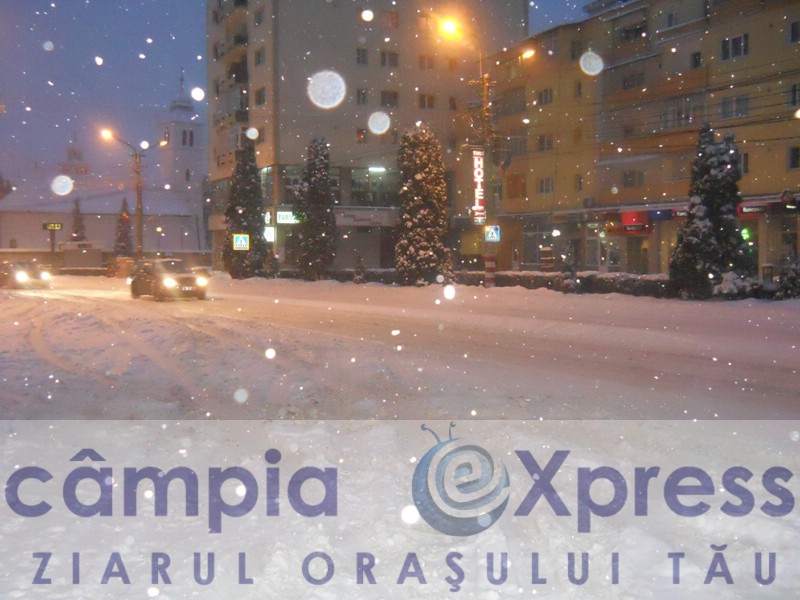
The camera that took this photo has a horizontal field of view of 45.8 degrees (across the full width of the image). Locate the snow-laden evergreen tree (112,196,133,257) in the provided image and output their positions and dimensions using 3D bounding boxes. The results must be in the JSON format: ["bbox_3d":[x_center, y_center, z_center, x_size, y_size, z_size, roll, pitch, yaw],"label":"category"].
[{"bbox_3d":[-21.380,-4.892,73.000,1.750,5.860,1.750,0,3,0],"label":"snow-laden evergreen tree"}]

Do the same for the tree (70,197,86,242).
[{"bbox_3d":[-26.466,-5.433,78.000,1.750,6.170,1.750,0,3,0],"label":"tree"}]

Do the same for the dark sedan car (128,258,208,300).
[{"bbox_3d":[-8.607,-0.757,35.000,1.750,1.500,4.200,-1,3,-29],"label":"dark sedan car"}]

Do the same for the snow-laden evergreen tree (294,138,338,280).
[{"bbox_3d":[-4.759,-5.129,54.000,2.430,8.150,2.430,0,3,0],"label":"snow-laden evergreen tree"}]

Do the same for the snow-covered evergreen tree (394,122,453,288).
[{"bbox_3d":[1.141,-4.564,46.000,2.730,7.910,2.730,0,3,0],"label":"snow-covered evergreen tree"}]

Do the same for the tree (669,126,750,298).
[{"bbox_3d":[10.779,-3.030,33.000,2.770,6.030,2.770,0,3,0],"label":"tree"}]

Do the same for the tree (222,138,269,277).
[{"bbox_3d":[-9.621,-5.729,59.000,2.780,8.900,2.780,0,3,0],"label":"tree"}]

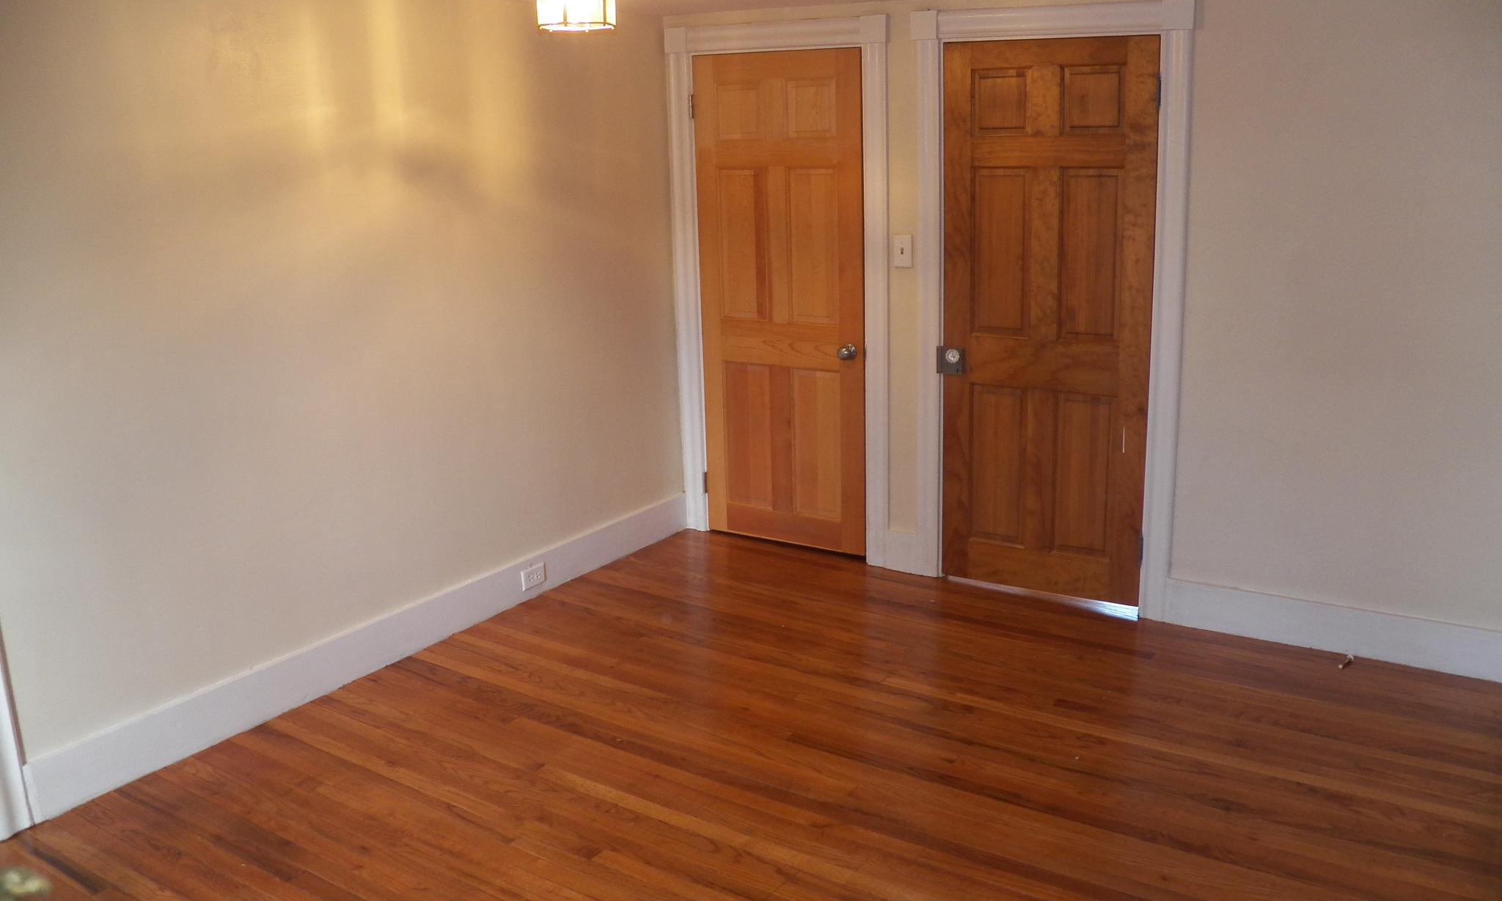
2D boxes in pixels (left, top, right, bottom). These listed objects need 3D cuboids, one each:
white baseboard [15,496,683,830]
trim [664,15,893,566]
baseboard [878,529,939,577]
[{"bbox_3d":[-1.082,0.575,4.227,0.025,0.170,2.755,8,17,33],"label":"white baseboard"},{"bbox_3d":[0.098,-0.587,4.810,0.987,2.062,0.045,8,17,33],"label":"trim"},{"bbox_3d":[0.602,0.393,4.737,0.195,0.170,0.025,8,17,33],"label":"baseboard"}]

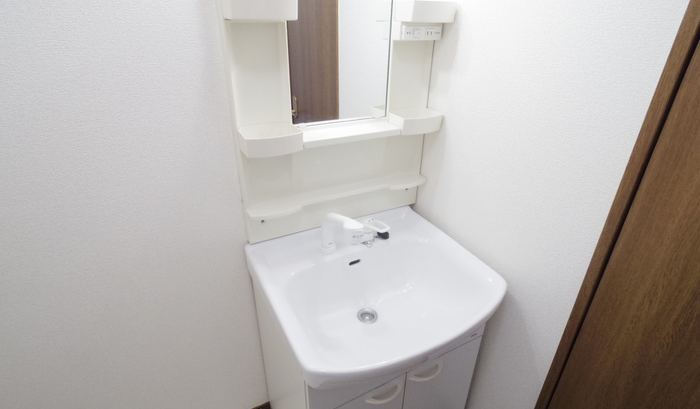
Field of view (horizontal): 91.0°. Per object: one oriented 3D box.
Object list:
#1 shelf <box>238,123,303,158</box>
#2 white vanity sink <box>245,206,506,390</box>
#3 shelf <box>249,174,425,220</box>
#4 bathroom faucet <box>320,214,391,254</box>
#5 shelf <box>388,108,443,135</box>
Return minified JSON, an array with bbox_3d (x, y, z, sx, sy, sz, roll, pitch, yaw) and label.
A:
[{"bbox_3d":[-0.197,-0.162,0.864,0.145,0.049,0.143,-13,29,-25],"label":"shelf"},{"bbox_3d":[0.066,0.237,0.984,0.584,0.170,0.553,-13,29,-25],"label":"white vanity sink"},{"bbox_3d":[-0.014,-0.032,1.078,0.606,0.020,0.088,-13,29,-25],"label":"shelf"},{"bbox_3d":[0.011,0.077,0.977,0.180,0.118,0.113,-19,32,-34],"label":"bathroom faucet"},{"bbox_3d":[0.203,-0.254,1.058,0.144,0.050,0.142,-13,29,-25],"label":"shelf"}]

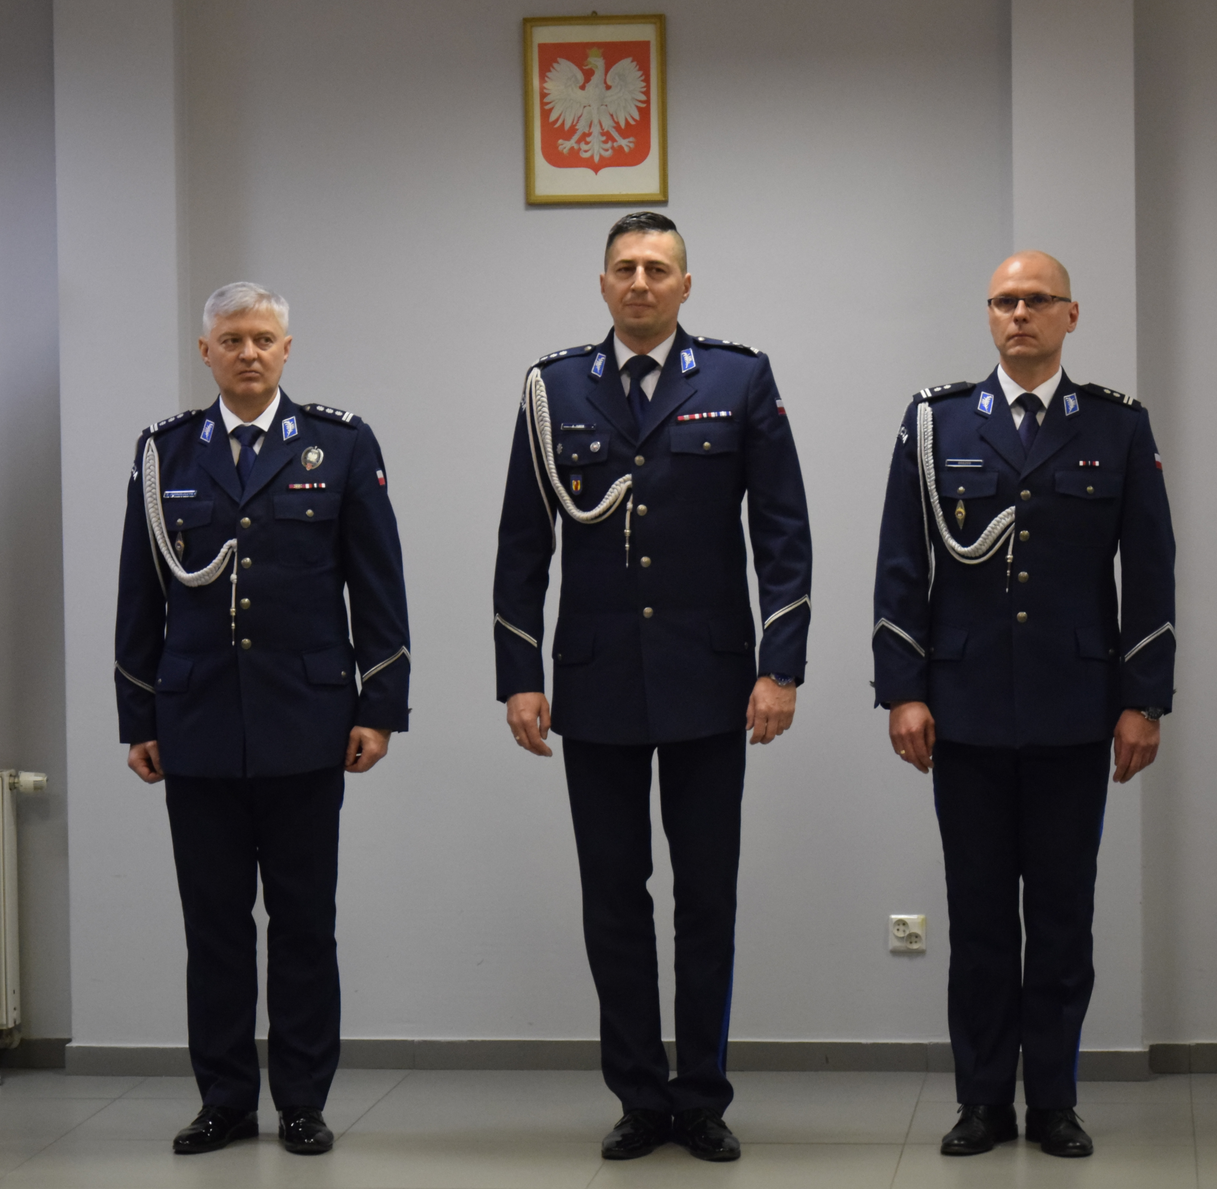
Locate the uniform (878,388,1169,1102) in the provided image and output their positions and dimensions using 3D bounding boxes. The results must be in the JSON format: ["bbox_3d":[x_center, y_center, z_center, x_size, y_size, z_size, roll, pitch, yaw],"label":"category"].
[{"bbox_3d":[0.858,0.304,9.524,0.620,1.549,0.330,0,2,8],"label":"uniform"}]

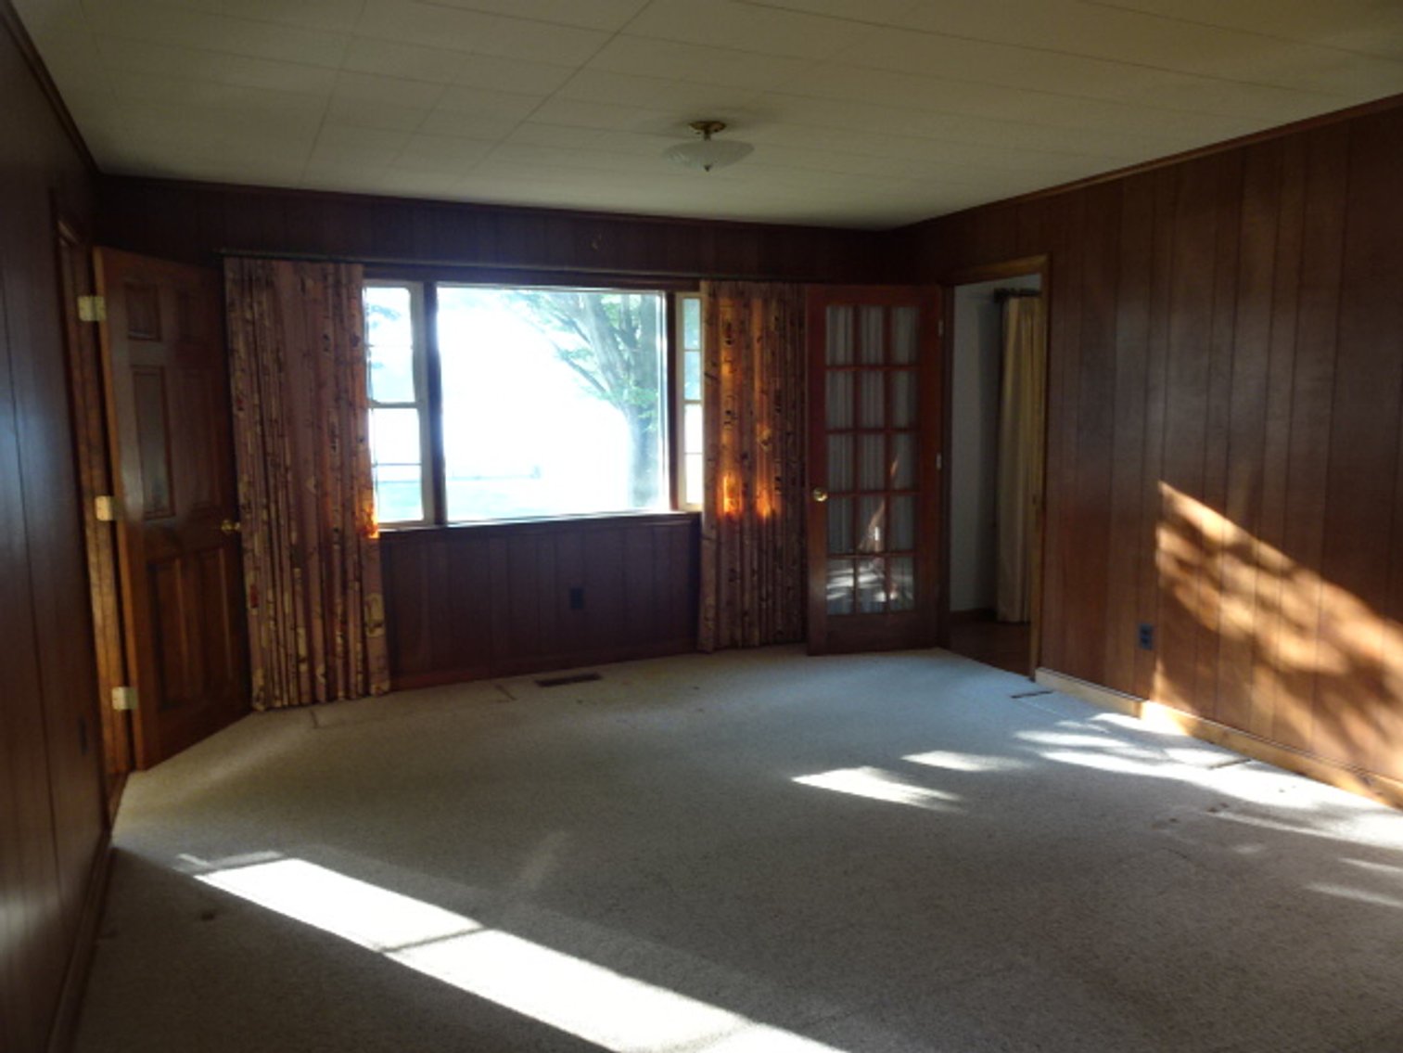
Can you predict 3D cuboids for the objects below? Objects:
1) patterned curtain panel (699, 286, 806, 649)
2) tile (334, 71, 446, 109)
[{"bbox_3d":[0.307,-0.318,5.468,0.710,2.040,0.120,-5,8,-26],"label":"patterned curtain panel"},{"bbox_3d":[-0.961,-1.344,2.989,0.308,0.020,0.308,-4,8,-25],"label":"tile"}]

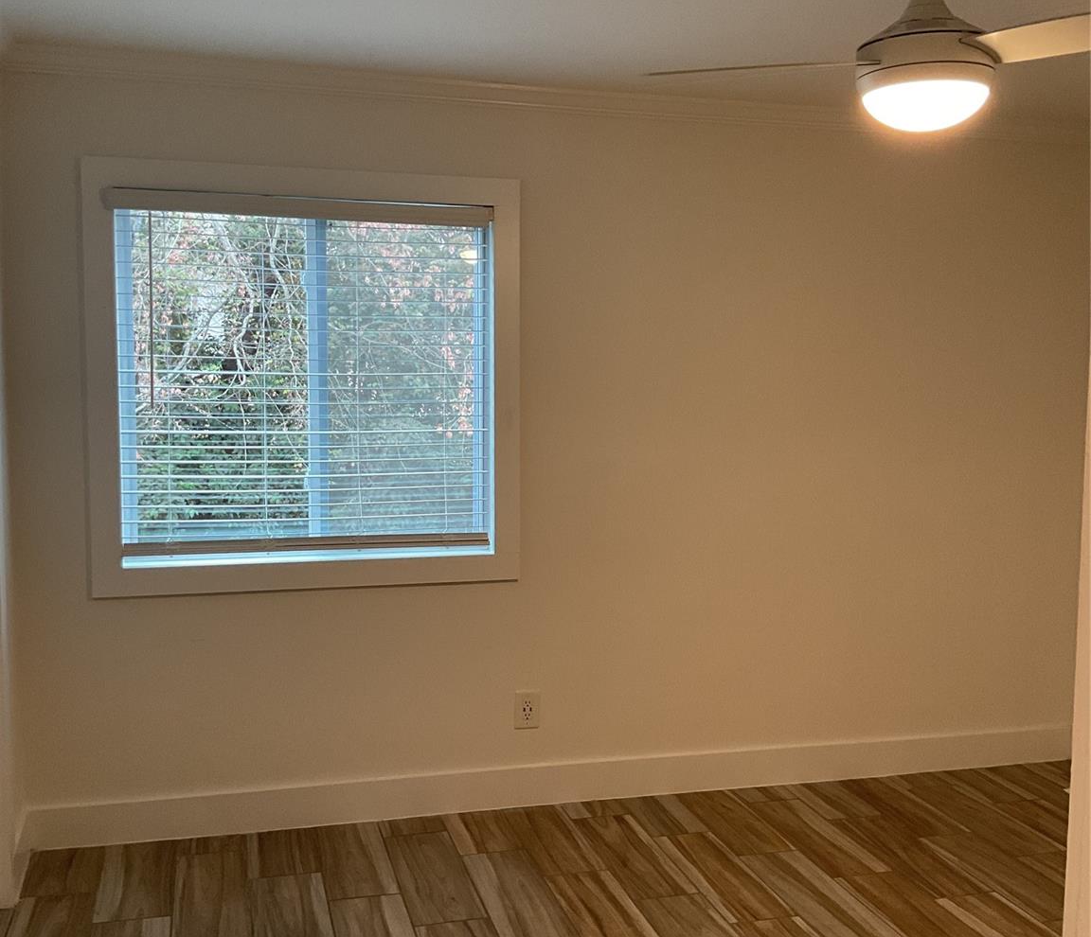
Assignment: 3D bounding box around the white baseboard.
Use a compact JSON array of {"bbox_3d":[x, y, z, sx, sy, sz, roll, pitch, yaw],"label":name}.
[{"bbox_3d":[0.251,1.076,4.210,3.781,0.135,0.018,-1,5,-15],"label":"white baseboard"}]

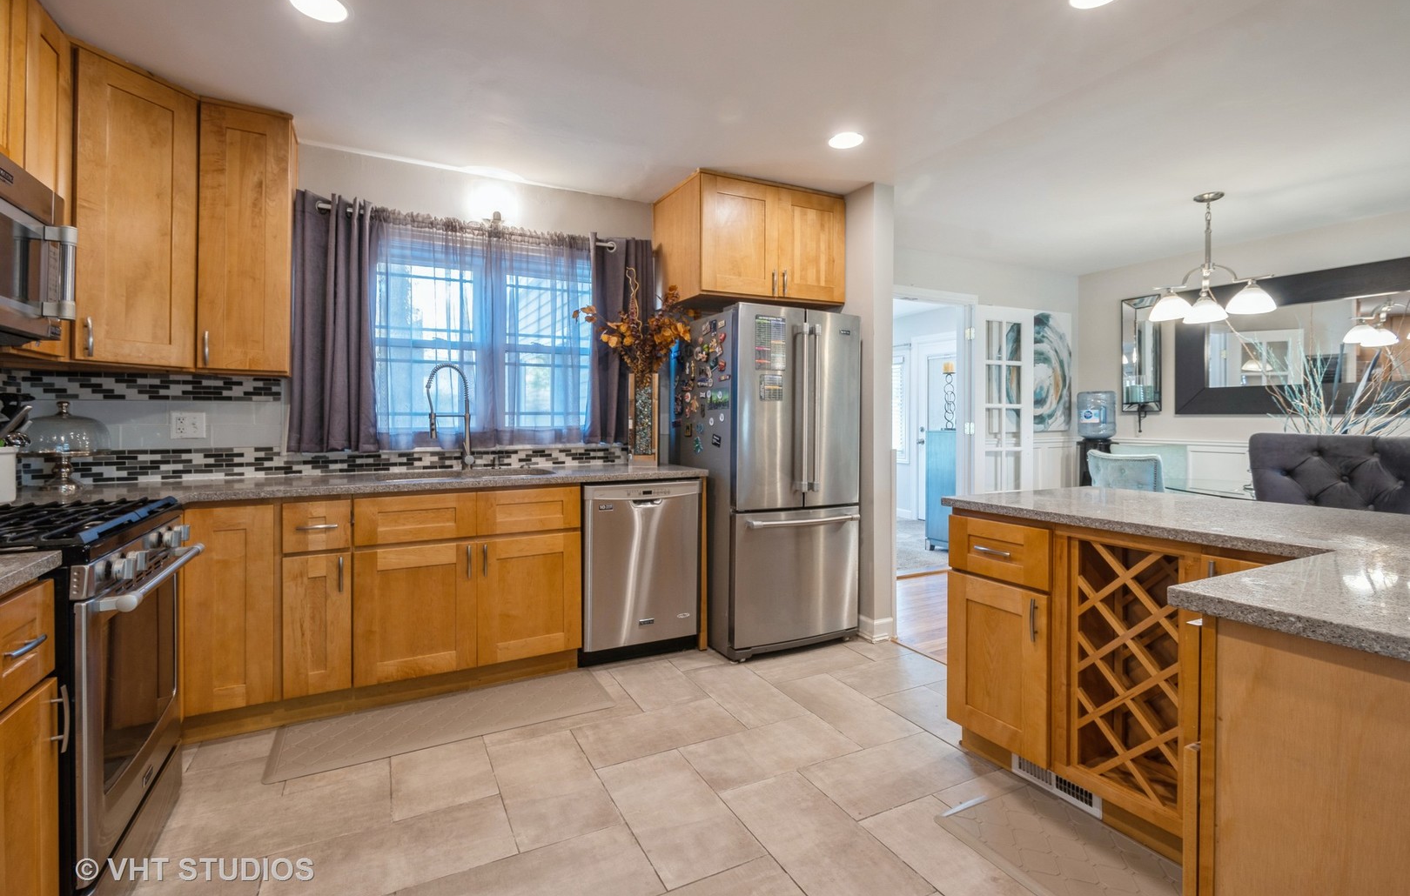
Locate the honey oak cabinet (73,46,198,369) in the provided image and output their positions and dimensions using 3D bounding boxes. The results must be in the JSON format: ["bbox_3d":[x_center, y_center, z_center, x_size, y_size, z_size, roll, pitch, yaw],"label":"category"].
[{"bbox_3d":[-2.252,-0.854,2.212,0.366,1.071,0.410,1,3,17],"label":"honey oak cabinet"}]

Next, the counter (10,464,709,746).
[{"bbox_3d":[-1.365,0.609,2.713,2.755,0.923,0.616,-1,3,-29],"label":"counter"}]

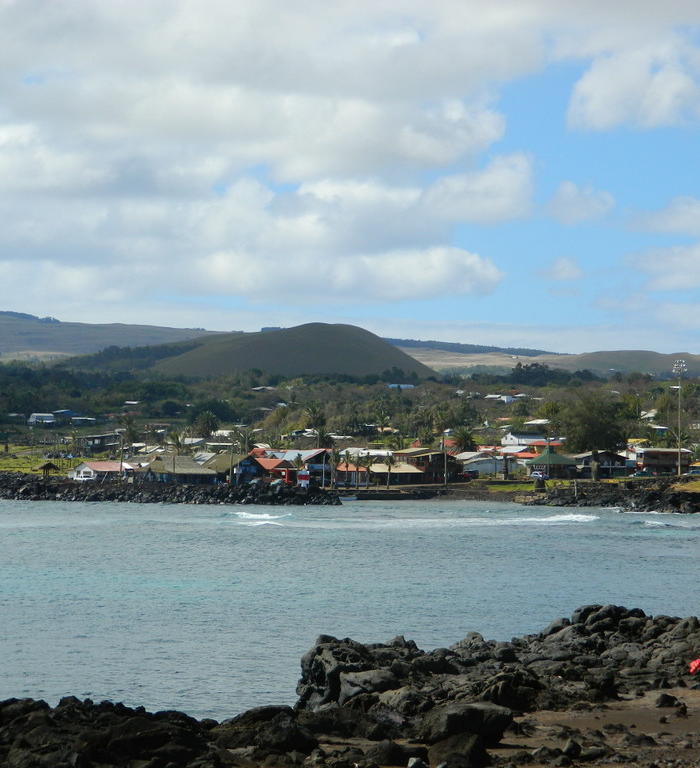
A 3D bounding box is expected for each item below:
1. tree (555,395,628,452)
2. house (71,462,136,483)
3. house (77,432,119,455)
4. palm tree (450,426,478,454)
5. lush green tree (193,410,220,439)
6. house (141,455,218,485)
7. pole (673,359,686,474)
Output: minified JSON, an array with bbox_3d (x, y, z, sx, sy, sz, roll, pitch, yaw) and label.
[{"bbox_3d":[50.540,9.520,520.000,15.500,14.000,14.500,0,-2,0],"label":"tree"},{"bbox_3d":[-51.900,18.310,520.000,11.500,4.500,6.600,2,-3,-40],"label":"house"},{"bbox_3d":[-65.790,15.690,650.000,10.200,5.600,6.500,1,-2,-20],"label":"house"},{"bbox_3d":[25.800,12.960,560.000,6.400,7.000,6.400,0,-2,0],"label":"palm tree"},{"bbox_3d":[-39.270,11.490,680.000,7.700,8.500,7.700,0,-2,0],"label":"lush green tree"},{"bbox_3d":[-34.650,17.480,505.000,13.000,6.000,9.000,2,-2,-38],"label":"house"},{"bbox_3d":[57.020,5.620,430.000,2.300,20.100,1.300,1,-2,-18],"label":"pole"}]

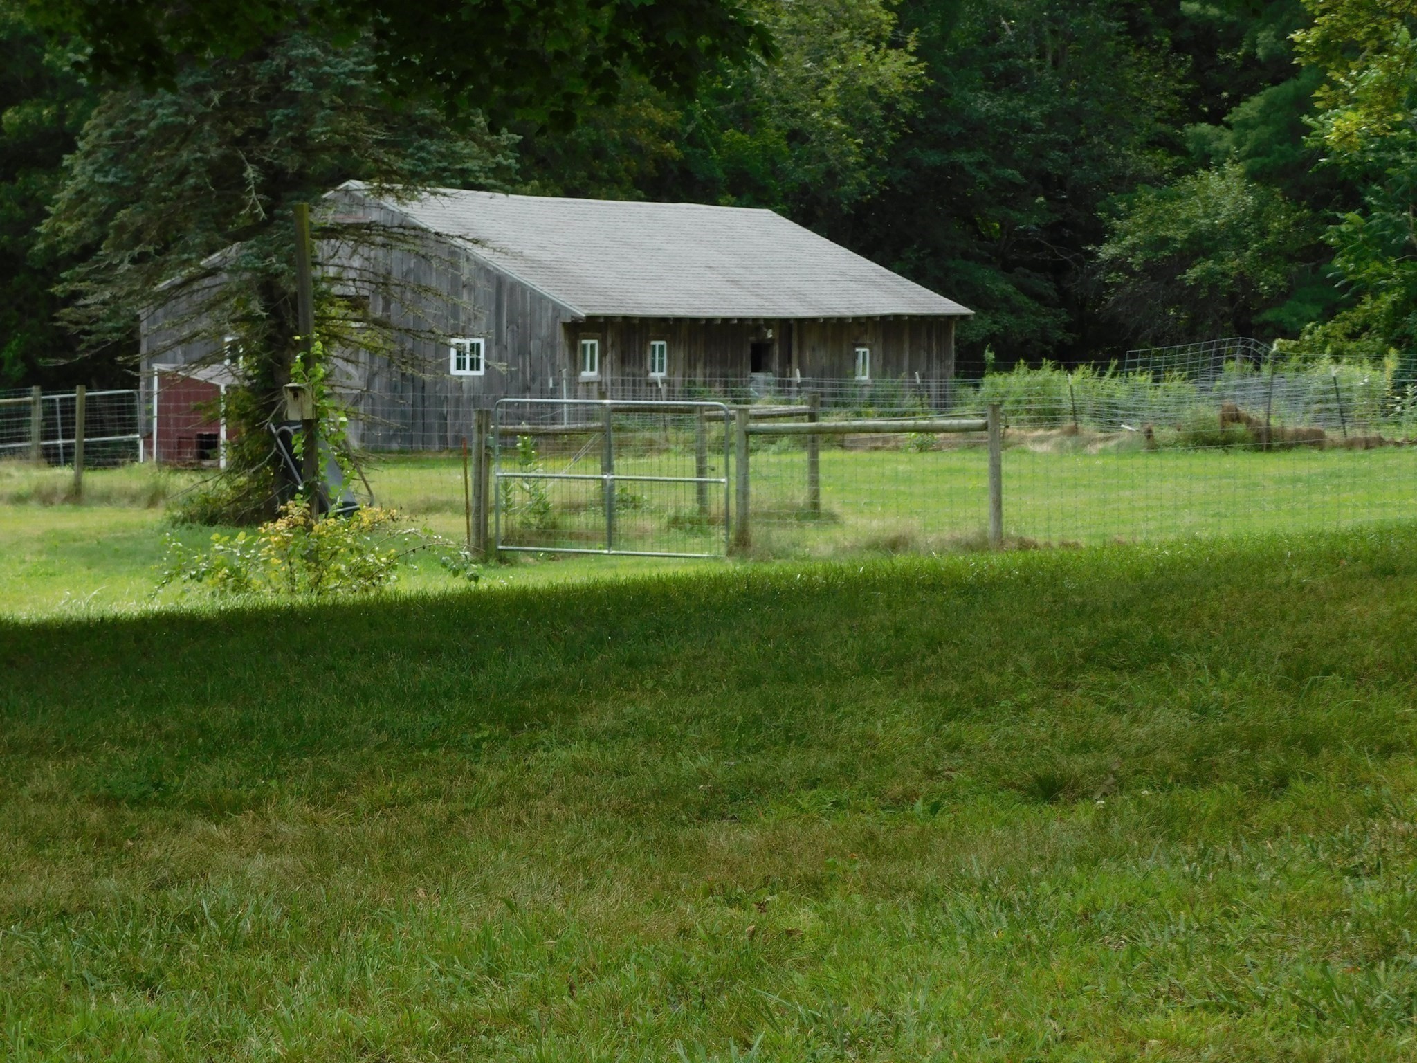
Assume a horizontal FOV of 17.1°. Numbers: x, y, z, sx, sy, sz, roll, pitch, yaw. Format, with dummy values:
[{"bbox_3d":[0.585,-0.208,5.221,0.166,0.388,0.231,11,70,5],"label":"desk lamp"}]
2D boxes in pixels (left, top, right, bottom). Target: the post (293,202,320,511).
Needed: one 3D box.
[{"bbox_3d":[-3.227,-1.197,38.064,0.095,2.910,0.095,-1,3,26],"label":"post"}]

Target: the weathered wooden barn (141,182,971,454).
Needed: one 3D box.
[{"bbox_3d":[-2.279,-3.897,84.965,8.550,4.550,15.800,1,3,26],"label":"weathered wooden barn"}]

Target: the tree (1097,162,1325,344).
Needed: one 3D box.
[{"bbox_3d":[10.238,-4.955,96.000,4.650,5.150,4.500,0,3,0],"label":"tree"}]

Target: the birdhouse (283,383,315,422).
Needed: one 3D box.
[{"bbox_3d":[-3.302,-1.043,37.900,0.150,0.295,0.220,2,3,38],"label":"birdhouse"}]

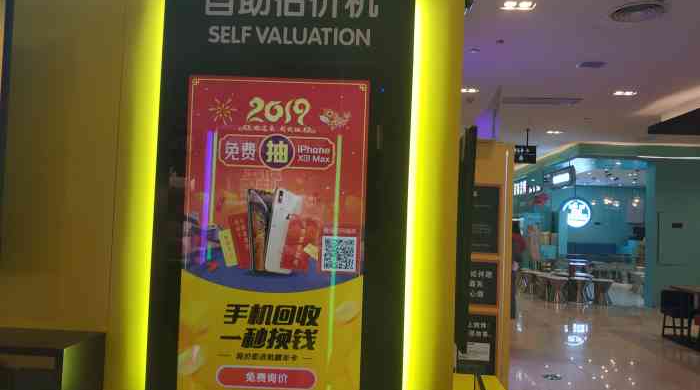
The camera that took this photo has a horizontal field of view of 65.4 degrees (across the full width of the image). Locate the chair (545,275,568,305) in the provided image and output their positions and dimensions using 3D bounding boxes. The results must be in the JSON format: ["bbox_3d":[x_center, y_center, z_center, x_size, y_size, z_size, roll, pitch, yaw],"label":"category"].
[{"bbox_3d":[4.449,2.014,11.687,0.400,0.530,0.400,2,-3,4],"label":"chair"}]

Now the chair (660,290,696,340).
[{"bbox_3d":[5.021,1.787,8.323,0.460,0.720,0.460,2,-3,-11],"label":"chair"}]

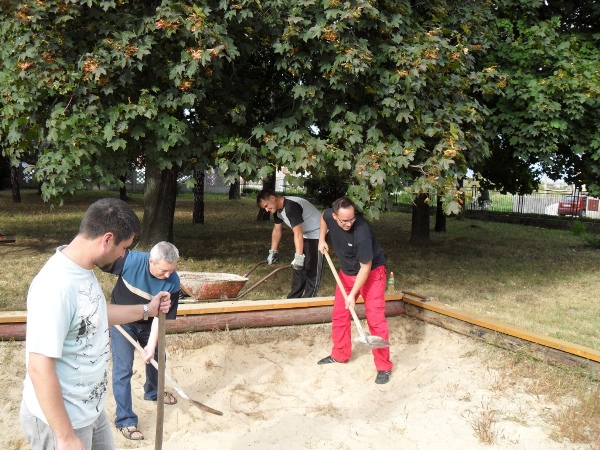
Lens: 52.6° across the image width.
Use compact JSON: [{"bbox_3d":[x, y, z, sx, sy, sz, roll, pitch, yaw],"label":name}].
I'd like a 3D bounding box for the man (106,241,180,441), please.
[{"bbox_3d":[-1.090,0.730,4.150,0.600,1.290,0.700,0,4,-27],"label":"man"}]

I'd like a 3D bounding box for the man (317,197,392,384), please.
[{"bbox_3d":[0.455,0.530,5.200,0.640,1.530,0.720,2,4,14],"label":"man"}]

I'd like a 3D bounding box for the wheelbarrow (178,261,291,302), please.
[{"bbox_3d":[-0.870,0.700,6.900,1.500,0.580,0.620,0,4,-25],"label":"wheelbarrow"}]

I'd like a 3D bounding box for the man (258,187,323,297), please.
[{"bbox_3d":[-0.120,0.300,7.250,0.680,1.450,0.560,0,4,-26],"label":"man"}]

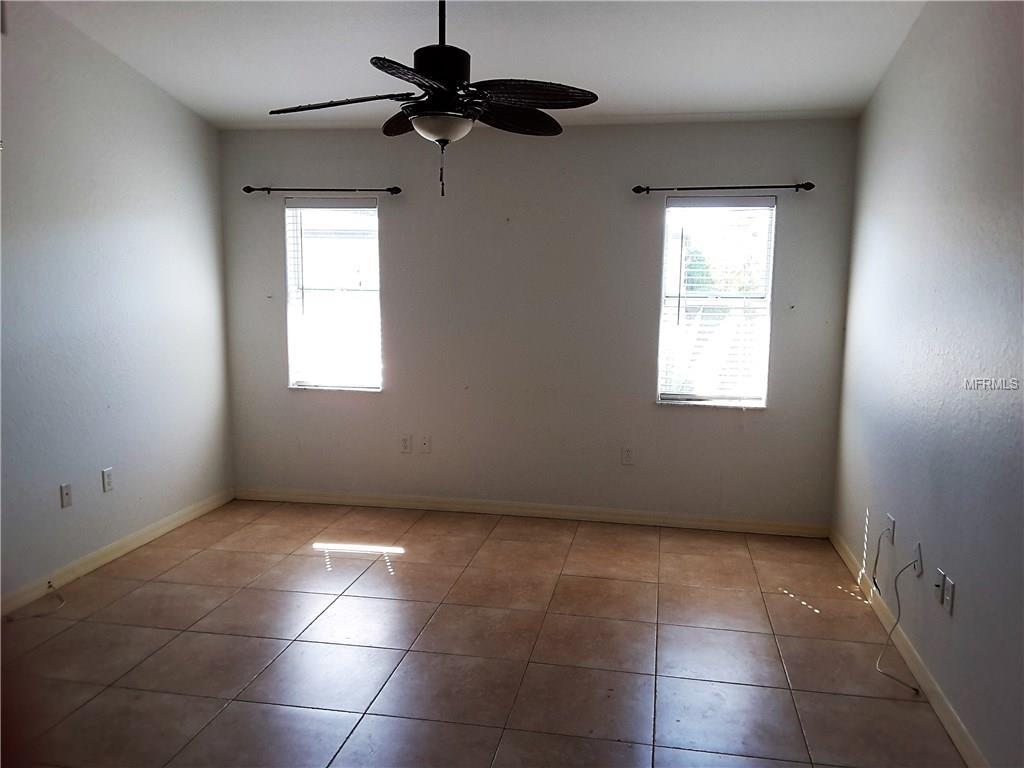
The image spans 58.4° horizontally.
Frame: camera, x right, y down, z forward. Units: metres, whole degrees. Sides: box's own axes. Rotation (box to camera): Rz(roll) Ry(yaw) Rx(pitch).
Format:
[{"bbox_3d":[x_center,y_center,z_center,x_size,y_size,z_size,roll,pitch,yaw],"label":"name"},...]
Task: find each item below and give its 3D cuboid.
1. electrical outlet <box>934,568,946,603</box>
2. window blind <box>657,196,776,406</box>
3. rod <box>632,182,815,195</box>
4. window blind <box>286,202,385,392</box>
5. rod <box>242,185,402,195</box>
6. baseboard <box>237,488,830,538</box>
[{"bbox_3d":[1.546,0.730,3.314,0.010,0.115,0.073,2,9,11],"label":"electrical outlet"},{"bbox_3d":[1.206,-0.484,5.406,0.629,1.211,0.060,2,9,11],"label":"window blind"},{"bbox_3d":[1.200,-1.113,5.233,1.018,0.053,0.085,2,9,11],"label":"rod"},{"bbox_3d":[-1.130,-0.565,5.843,0.619,1.210,0.060,2,9,11],"label":"window blind"},{"bbox_3d":[-1.182,-1.196,5.678,1.042,0.053,0.085,2,9,11],"label":"rod"},{"bbox_3d":[0.022,0.804,5.807,3.806,0.080,0.016,2,9,11],"label":"baseboard"}]

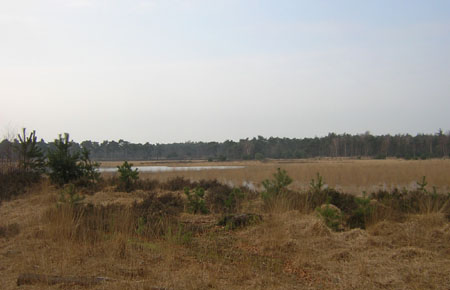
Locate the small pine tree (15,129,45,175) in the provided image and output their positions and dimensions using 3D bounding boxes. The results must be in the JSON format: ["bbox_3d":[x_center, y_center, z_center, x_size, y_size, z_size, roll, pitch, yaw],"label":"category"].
[{"bbox_3d":[-7.516,0.269,18.000,1.153,1.807,1.096,0,-1,0],"label":"small pine tree"}]

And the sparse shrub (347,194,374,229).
[{"bbox_3d":[3.010,1.488,10.400,0.622,0.777,0.591,0,-1,0],"label":"sparse shrub"}]

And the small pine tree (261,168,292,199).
[{"bbox_3d":[1.496,1.162,13.600,0.930,0.959,0.883,0,-1,0],"label":"small pine tree"}]

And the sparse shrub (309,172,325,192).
[{"bbox_3d":[2.795,1.176,14.300,0.489,0.672,0.464,0,-1,0],"label":"sparse shrub"}]

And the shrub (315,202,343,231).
[{"bbox_3d":[2.211,1.538,10.000,0.598,0.619,0.568,0,-1,0],"label":"shrub"}]

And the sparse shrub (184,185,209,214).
[{"bbox_3d":[-0.755,1.470,12.400,0.636,0.742,0.604,0,-1,0],"label":"sparse shrub"}]

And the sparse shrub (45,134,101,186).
[{"bbox_3d":[-5.501,0.526,17.000,1.961,1.961,1.863,0,-1,0],"label":"sparse shrub"}]

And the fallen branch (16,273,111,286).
[{"bbox_3d":[-2.005,1.681,5.850,1.199,0.150,0.170,0,-1,0],"label":"fallen branch"}]

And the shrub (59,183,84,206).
[{"bbox_3d":[-3.934,1.294,12.000,0.666,0.666,0.633,0,-1,0],"label":"shrub"}]

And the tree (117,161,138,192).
[{"bbox_3d":[-3.332,1.076,16.000,0.752,1.094,0.714,0,-1,0],"label":"tree"}]

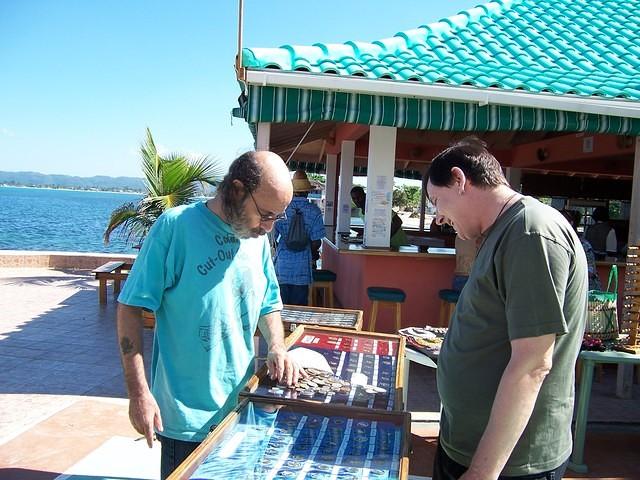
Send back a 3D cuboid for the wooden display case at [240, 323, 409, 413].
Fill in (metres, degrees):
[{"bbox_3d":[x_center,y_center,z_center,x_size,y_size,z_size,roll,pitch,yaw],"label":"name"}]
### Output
[{"bbox_3d":[0.093,0.601,2.854,0.600,0.090,1.250,3,3,8],"label":"wooden display case"}]

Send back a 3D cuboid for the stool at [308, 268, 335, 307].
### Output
[{"bbox_3d":[-0.014,0.744,6.997,0.380,0.760,0.380,4,4,17],"label":"stool"}]

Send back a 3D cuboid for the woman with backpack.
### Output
[{"bbox_3d":[-0.220,0.229,6.213,0.540,1.860,0.380,3,3,9],"label":"woman with backpack"}]

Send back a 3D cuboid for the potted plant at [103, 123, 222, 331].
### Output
[{"bbox_3d":[-1.889,-0.177,7.418,1.450,2.340,1.350,3,3,0],"label":"potted plant"}]

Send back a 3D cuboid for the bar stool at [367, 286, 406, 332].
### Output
[{"bbox_3d":[0.610,0.847,5.804,0.390,0.760,0.380,3,3,3],"label":"bar stool"}]

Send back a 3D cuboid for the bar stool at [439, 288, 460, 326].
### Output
[{"bbox_3d":[1.309,0.875,5.920,0.380,0.760,0.380,3,3,6],"label":"bar stool"}]

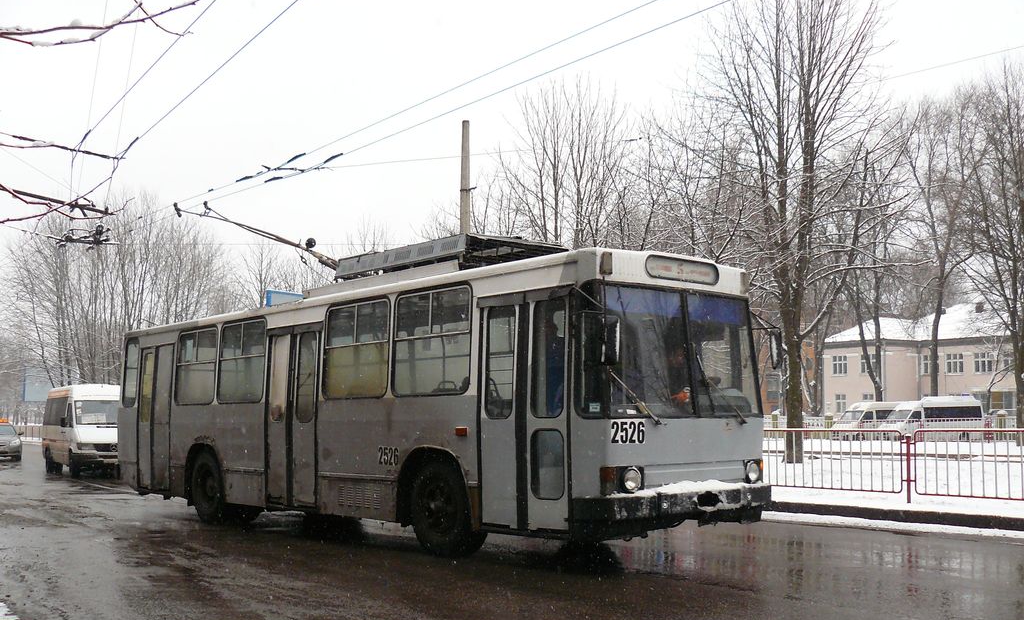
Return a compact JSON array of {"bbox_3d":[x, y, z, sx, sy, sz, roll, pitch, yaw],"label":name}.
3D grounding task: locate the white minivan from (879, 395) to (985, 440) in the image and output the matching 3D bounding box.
[{"bbox_3d":[21.076,5.441,53.500,4.900,2.300,1.850,0,-6,-6],"label":"white minivan"}]

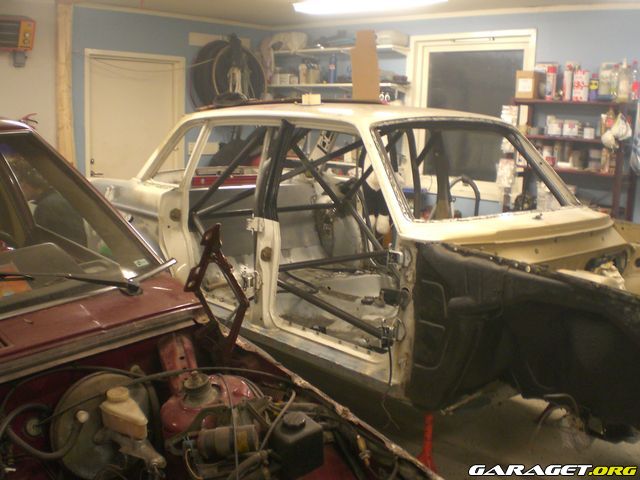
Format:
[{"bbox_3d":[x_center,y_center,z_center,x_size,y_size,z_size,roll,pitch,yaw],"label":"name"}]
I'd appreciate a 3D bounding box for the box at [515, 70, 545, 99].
[{"bbox_3d":[1.543,-1.131,5.144,0.150,0.188,0.145,-8,15,-44],"label":"box"}]

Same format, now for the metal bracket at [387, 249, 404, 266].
[{"bbox_3d":[0.341,0.079,3.168,0.060,0.075,0.060,-8,15,-44],"label":"metal bracket"}]

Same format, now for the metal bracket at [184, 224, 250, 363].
[{"bbox_3d":[-0.277,0.134,1.879,0.060,0.340,0.230,-8,15,-44],"label":"metal bracket"}]

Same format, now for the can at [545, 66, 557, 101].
[{"bbox_3d":[1.649,-1.111,4.987,0.066,0.236,0.066,2,11,0],"label":"can"}]

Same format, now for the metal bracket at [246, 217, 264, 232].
[{"bbox_3d":[-0.353,-0.085,3.842,0.050,0.080,0.080,-8,15,-44],"label":"metal bracket"}]

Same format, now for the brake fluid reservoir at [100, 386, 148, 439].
[{"bbox_3d":[-0.410,0.376,1.514,0.065,0.084,0.128,-8,15,-44],"label":"brake fluid reservoir"}]

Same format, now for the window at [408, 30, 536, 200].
[{"bbox_3d":[1.291,-1.091,6.232,1.253,1.428,0.110,12,14,43],"label":"window"}]

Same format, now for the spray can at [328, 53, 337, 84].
[{"bbox_3d":[0.126,-1.619,6.665,0.066,0.274,0.066,2,11,0],"label":"spray can"}]

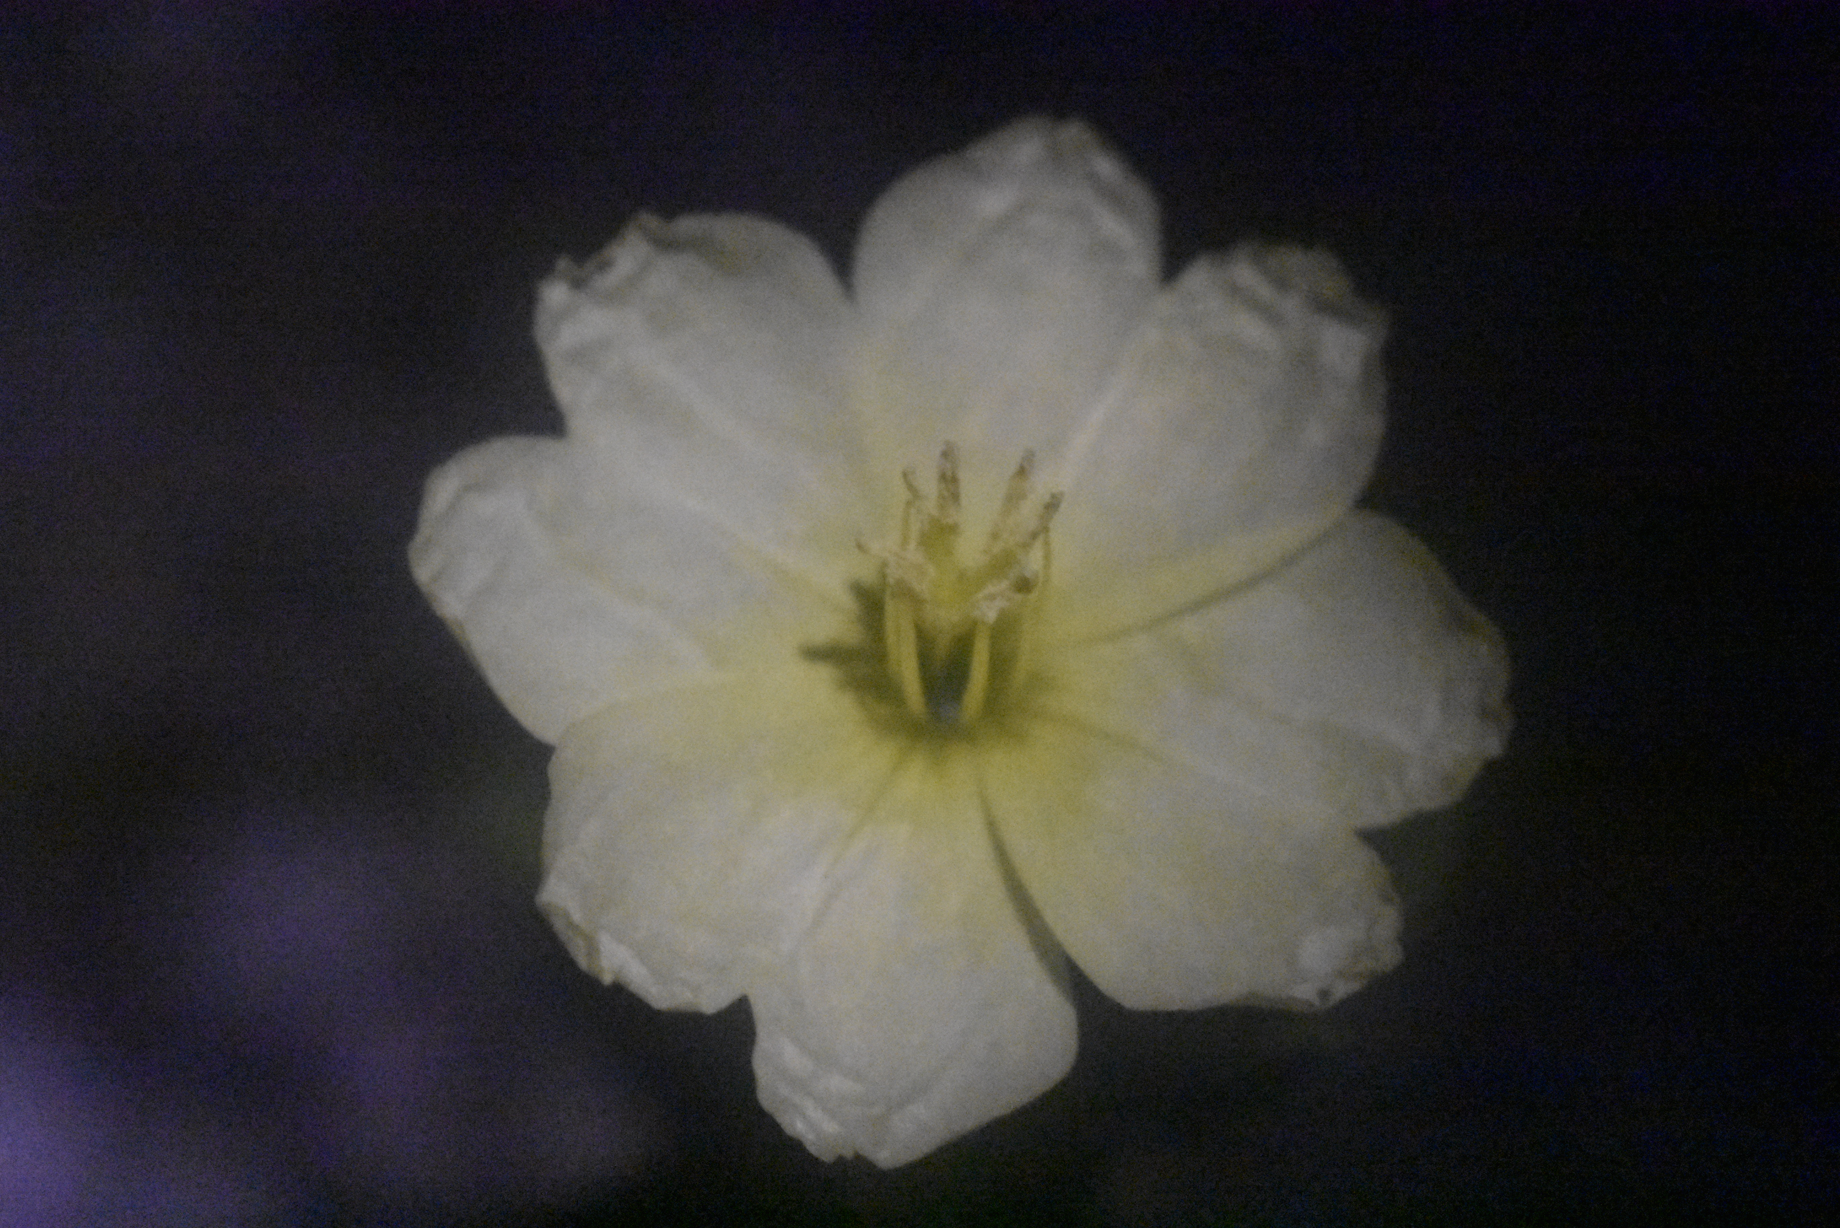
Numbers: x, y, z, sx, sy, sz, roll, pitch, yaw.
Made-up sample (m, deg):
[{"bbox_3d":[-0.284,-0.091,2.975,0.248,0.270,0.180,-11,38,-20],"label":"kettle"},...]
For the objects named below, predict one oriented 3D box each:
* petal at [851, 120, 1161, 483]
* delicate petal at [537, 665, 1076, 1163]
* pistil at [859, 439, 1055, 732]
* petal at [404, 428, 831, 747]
[{"bbox_3d":[0.004,-0.015,0.204,0.015,0.004,0.019,9,76,2],"label":"petal"},{"bbox_3d":[-0.005,0.013,0.191,0.029,0.006,0.023,28,52,12],"label":"delicate petal"},{"bbox_3d":[0.001,0.000,0.192,0.009,0.015,0.009,1,63,-2],"label":"pistil"},{"bbox_3d":[-0.014,0.000,0.196,0.021,0.004,0.015,21,64,-6],"label":"petal"}]

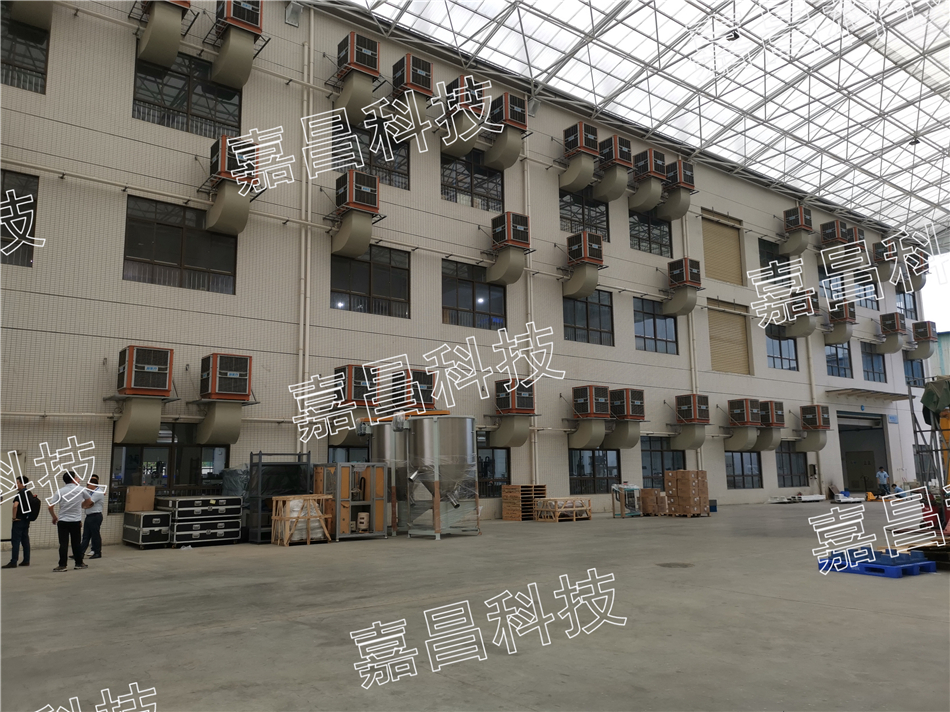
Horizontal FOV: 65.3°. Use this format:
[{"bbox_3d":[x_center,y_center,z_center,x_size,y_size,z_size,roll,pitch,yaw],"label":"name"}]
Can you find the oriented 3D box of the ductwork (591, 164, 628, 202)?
[{"bbox_3d":[5.834,-7.367,31.590,0.720,1.150,1.273,6,-11,-38],"label":"ductwork"}]

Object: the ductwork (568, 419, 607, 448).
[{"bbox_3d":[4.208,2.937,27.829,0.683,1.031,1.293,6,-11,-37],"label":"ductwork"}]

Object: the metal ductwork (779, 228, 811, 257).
[{"bbox_3d":[16.975,-5.949,39.326,0.683,1.031,1.293,6,-11,-37],"label":"metal ductwork"}]

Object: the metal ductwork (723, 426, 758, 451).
[{"bbox_3d":[12.357,3.852,34.355,0.668,0.962,1.367,6,-11,-37],"label":"metal ductwork"}]

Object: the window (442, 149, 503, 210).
[{"bbox_3d":[-0.101,-6.566,27.318,2.875,2.308,0.142,6,-11,-37],"label":"window"}]

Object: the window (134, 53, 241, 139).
[{"bbox_3d":[-8.105,-7.414,21.046,2.959,2.343,0.121,6,-12,-38],"label":"window"}]

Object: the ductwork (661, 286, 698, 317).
[{"bbox_3d":[9.355,-2.427,33.675,0.807,1.102,1.346,6,-12,-37],"label":"ductwork"}]

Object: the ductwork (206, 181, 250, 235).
[{"bbox_3d":[-6.635,-3.989,20.177,0.887,1.079,1.322,6,-11,-38],"label":"ductwork"}]

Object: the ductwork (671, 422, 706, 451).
[{"bbox_3d":[9.119,3.455,31.571,0.683,1.031,1.293,6,-11,-37],"label":"ductwork"}]

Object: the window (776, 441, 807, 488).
[{"bbox_3d":[16.280,5.563,38.083,3.000,2.380,0.120,6,-11,-37],"label":"window"}]

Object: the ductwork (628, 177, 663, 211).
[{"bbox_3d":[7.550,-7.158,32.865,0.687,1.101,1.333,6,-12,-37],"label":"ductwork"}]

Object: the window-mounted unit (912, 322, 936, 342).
[{"bbox_3d":[28.829,-1.483,47.435,0.982,1.160,0.936,6,-11,-37],"label":"window-mounted unit"}]

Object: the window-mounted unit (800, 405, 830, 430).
[{"bbox_3d":[17.517,3.185,38.101,0.980,1.160,0.960,6,-11,-37],"label":"window-mounted unit"}]

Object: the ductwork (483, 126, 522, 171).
[{"bbox_3d":[1.084,-7.486,26.855,0.957,1.044,1.322,6,-11,-38],"label":"ductwork"}]

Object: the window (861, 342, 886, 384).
[{"bbox_3d":[24.790,0.499,46.102,2.813,2.354,0.135,6,-12,-37],"label":"window"}]

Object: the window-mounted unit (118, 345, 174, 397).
[{"bbox_3d":[-8.253,0.454,18.525,0.990,1.165,0.965,6,-11,-38],"label":"window-mounted unit"}]

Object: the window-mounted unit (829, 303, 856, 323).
[{"bbox_3d":[20.555,-2.404,41.383,0.990,1.161,0.949,6,-12,-38],"label":"window-mounted unit"}]

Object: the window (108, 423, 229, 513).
[{"bbox_3d":[-8.024,2.968,19.562,2.966,2.308,0.142,6,-11,-37],"label":"window"}]

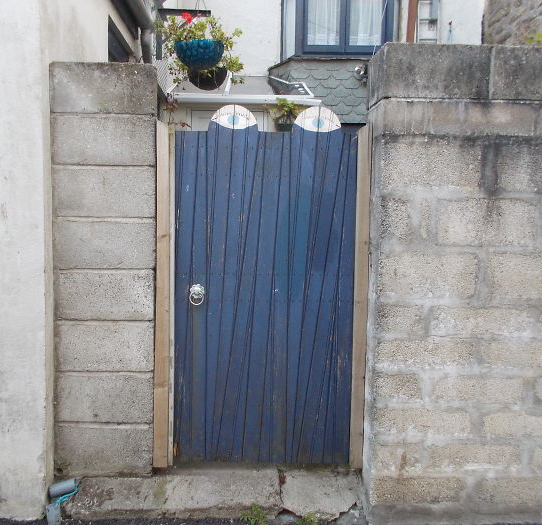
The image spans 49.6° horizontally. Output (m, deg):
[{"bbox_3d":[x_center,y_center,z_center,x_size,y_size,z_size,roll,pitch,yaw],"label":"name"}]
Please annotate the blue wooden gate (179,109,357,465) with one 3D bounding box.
[{"bbox_3d":[-0.030,0.114,2.670,0.820,1.630,0.060,1,3,-1],"label":"blue wooden gate"}]

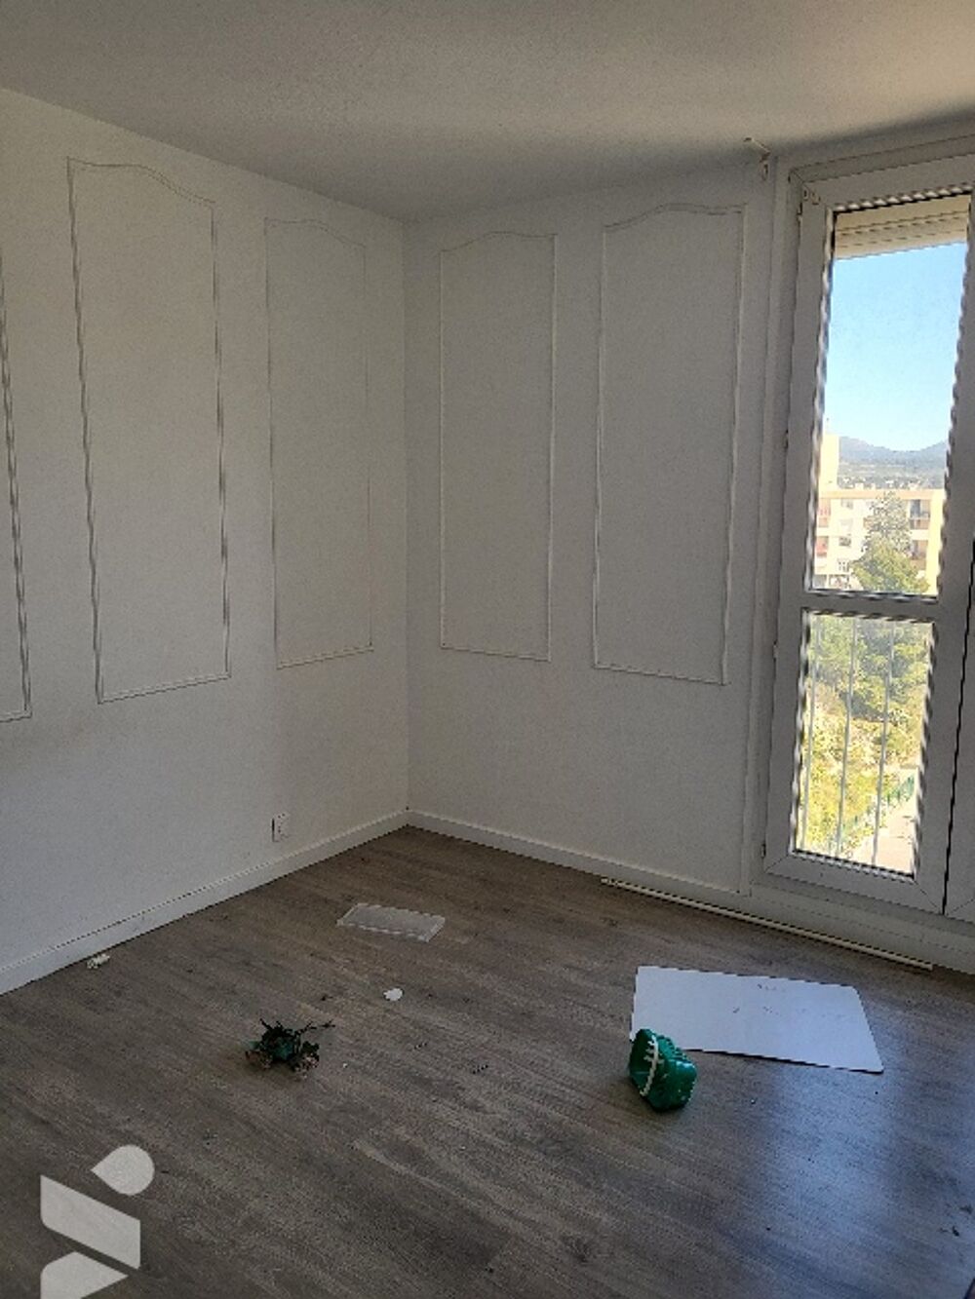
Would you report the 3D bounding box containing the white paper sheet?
[{"bbox_3d":[0.731,1.014,2.719,0.635,0.008,0.437,2,9,12],"label":"white paper sheet"}]

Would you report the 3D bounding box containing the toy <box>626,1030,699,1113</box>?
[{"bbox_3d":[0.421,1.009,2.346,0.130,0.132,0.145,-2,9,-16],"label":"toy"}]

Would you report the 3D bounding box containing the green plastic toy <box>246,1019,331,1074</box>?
[{"bbox_3d":[-0.506,1.011,2.476,0.205,0.080,0.125,-1,9,-6],"label":"green plastic toy"}]

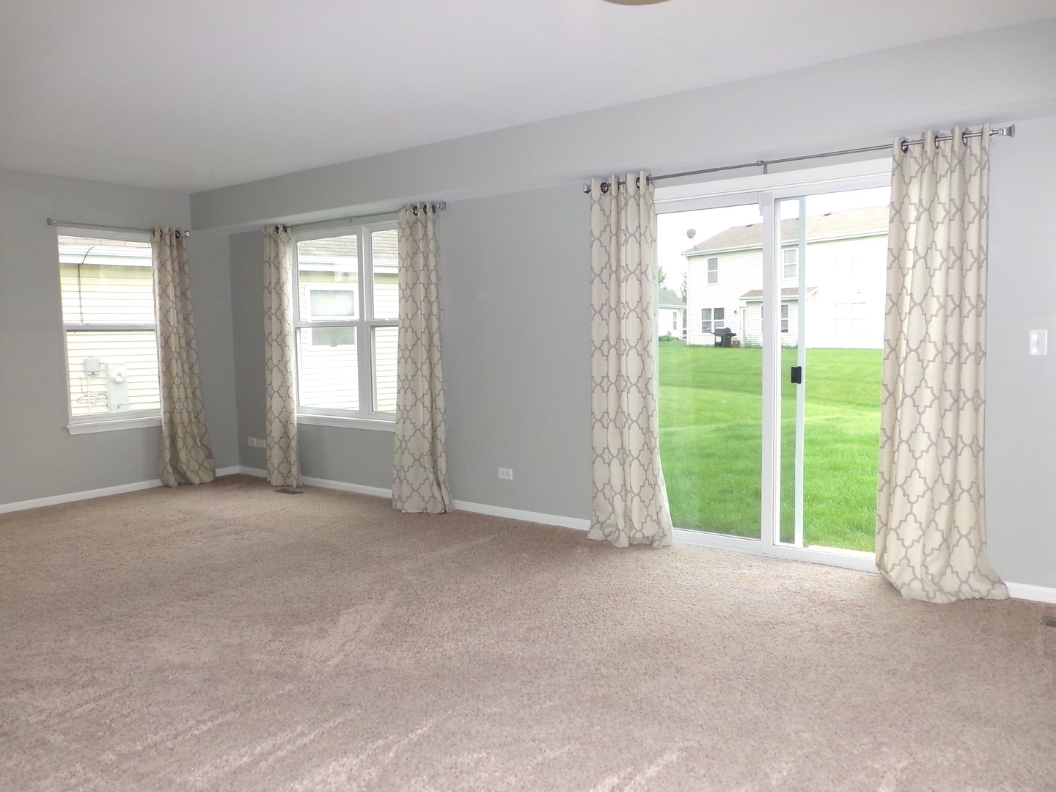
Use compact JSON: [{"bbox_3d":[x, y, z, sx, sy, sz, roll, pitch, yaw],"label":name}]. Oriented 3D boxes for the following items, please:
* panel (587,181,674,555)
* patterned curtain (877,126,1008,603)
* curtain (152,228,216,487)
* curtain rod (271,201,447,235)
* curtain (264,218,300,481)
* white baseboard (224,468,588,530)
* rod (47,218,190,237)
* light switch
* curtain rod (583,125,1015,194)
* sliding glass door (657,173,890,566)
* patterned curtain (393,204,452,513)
[{"bbox_3d":[0.575,-0.201,4.614,0.510,2.136,0.190,3,6,36],"label":"panel"},{"bbox_3d":[1.903,-0.141,3.625,0.525,2.136,0.220,3,6,36],"label":"patterned curtain"},{"bbox_3d":[-2.901,-0.313,6.652,0.160,2.138,0.390,3,6,36],"label":"curtain"},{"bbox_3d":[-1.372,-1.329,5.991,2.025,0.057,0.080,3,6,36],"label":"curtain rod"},{"bbox_3d":[-2.040,-0.318,6.550,0.380,2.138,0.150,3,6,36],"label":"curtain"},{"bbox_3d":[-1.084,0.746,6.069,3.855,0.065,0.016,3,6,36],"label":"white baseboard"},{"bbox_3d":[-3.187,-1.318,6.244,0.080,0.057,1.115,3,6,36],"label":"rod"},{"bbox_3d":[2.264,-0.234,3.518,0.071,0.114,0.012,3,6,36],"label":"light switch"},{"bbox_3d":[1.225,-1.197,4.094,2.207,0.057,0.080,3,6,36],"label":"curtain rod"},{"bbox_3d":[1.316,-0.113,4.295,1.790,1.990,0.100,3,6,36],"label":"sliding glass door"},{"bbox_3d":[-0.745,-0.258,5.579,0.440,2.136,0.190,3,6,36],"label":"patterned curtain"}]

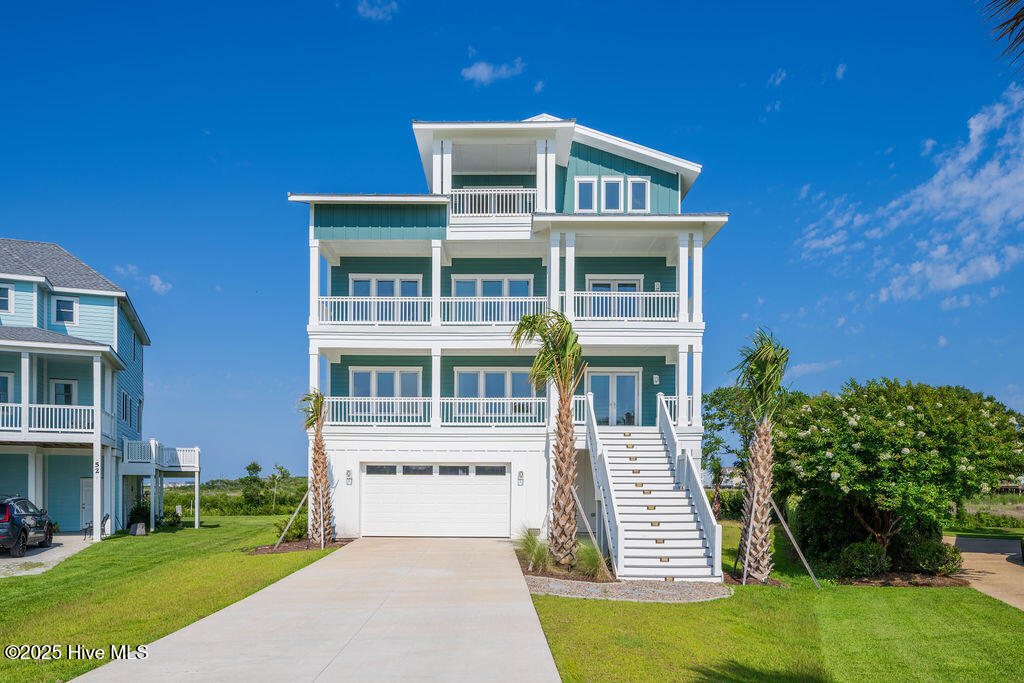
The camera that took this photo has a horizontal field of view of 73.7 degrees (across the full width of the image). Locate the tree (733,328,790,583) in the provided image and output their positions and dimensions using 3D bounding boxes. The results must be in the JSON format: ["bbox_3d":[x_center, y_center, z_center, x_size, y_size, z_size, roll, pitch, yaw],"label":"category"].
[{"bbox_3d":[5.994,2.727,16.400,1.300,5.900,1.300,0,-5,-2],"label":"tree"}]

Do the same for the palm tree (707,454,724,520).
[{"bbox_3d":[10.135,7.271,34.000,0.950,3.350,0.950,0,-5,-2],"label":"palm tree"}]

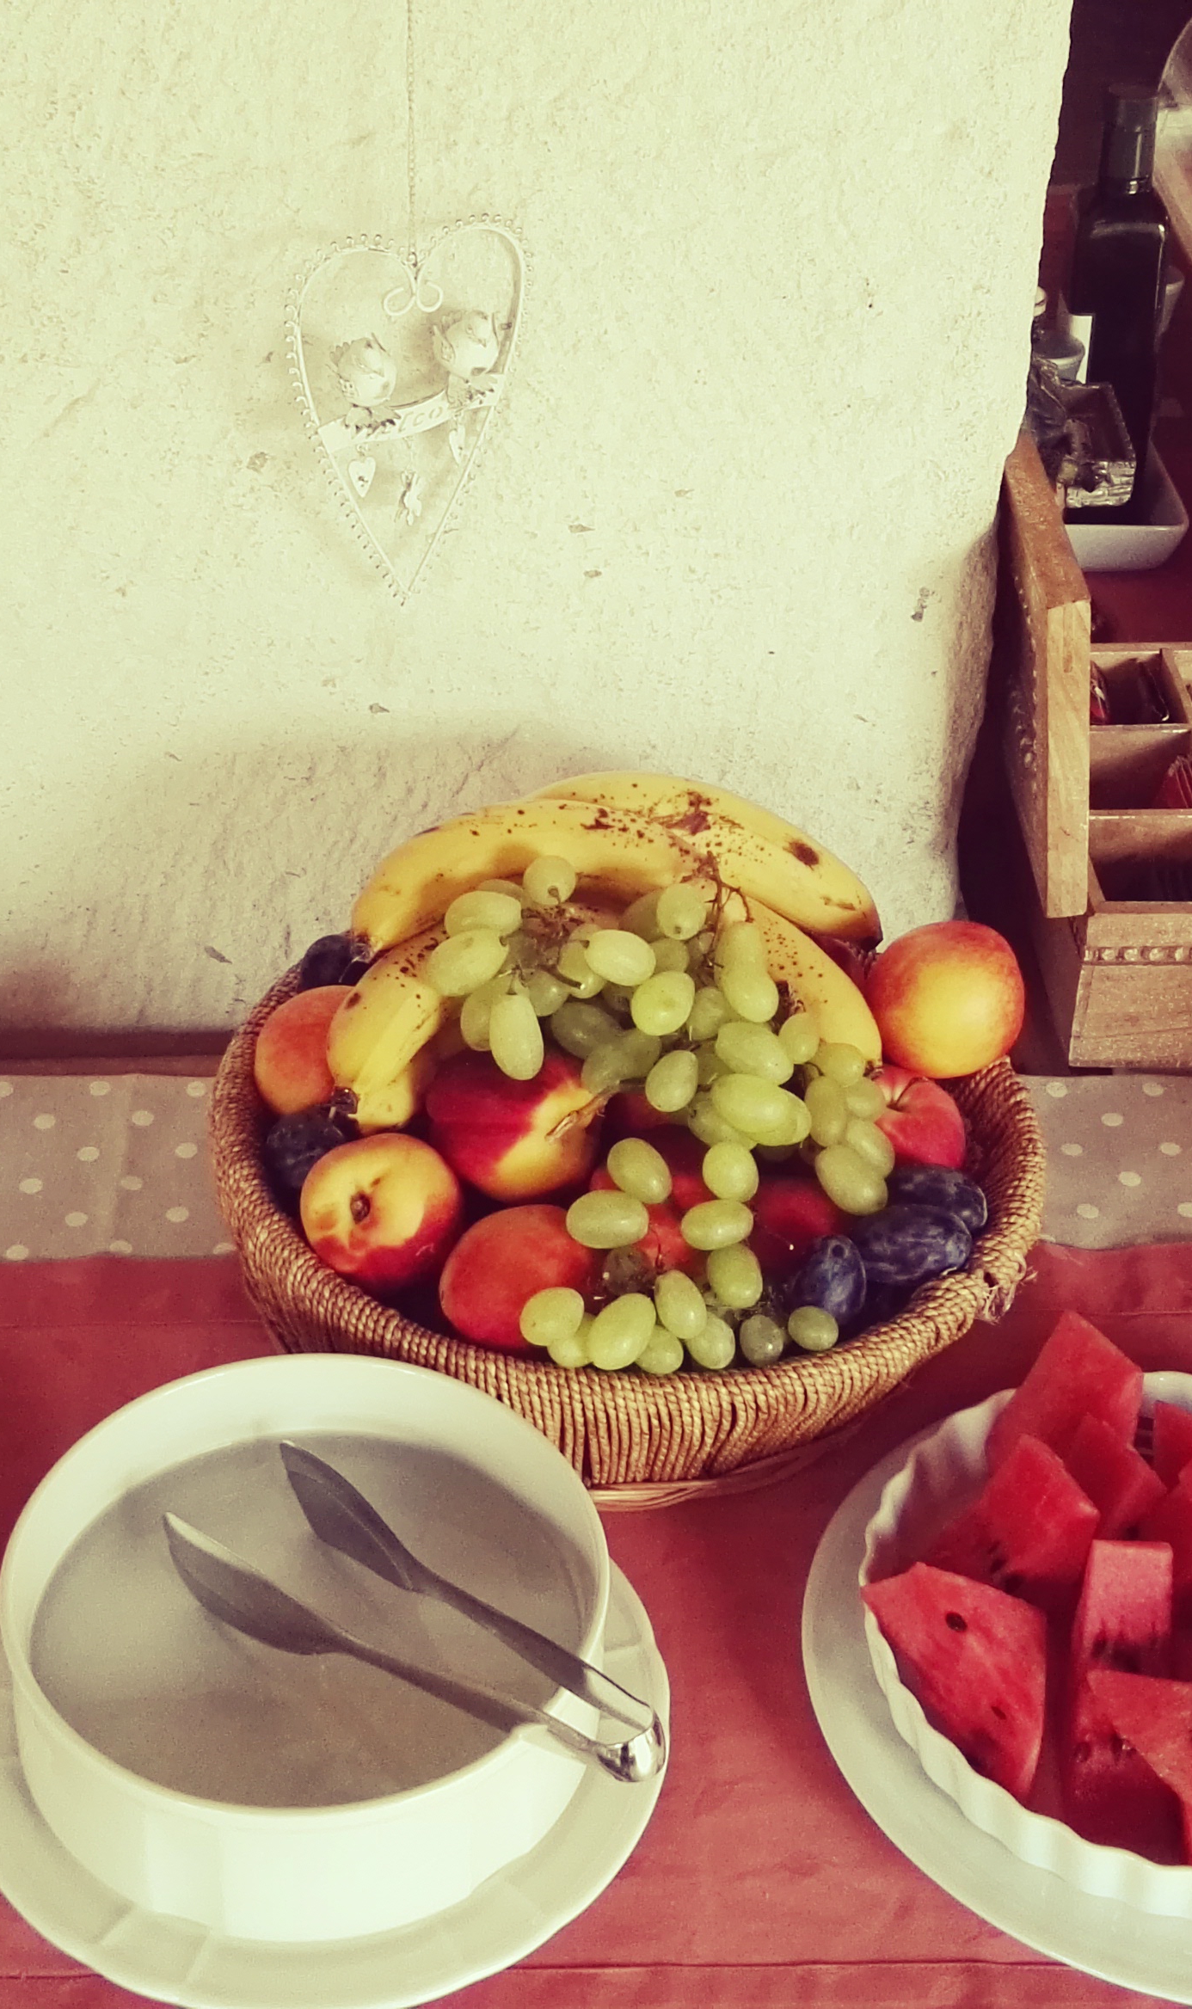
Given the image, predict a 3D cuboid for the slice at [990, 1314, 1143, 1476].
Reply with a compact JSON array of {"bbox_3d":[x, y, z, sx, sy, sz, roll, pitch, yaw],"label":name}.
[{"bbox_3d":[0.179,0.152,1.008,0.056,0.068,0.042,8,18,3],"label":"slice"}]

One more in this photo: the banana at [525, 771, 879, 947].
[{"bbox_3d":[0.047,-0.064,1.131,0.160,0.054,0.042,20,17,-6],"label":"banana"}]

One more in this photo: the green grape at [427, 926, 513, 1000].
[{"bbox_3d":[-0.051,-0.017,1.055,0.034,0.024,0.024,-24,2,3],"label":"green grape"}]

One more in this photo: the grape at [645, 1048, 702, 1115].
[{"bbox_3d":[0.031,0.031,1.064,0.020,0.028,0.020,23,17,-15],"label":"grape"}]

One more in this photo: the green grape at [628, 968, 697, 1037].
[{"bbox_3d":[0.026,0.000,1.020,0.023,0.023,0.028,28,-6,-18],"label":"green grape"}]

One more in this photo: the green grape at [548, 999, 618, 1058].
[{"bbox_3d":[-0.004,0.009,1.034,0.029,0.021,0.021,35,29,-1],"label":"green grape"}]

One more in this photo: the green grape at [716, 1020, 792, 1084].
[{"bbox_3d":[0.059,0.018,1.006,0.029,0.021,0.021,31,30,-3],"label":"green grape"}]

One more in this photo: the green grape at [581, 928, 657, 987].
[{"bbox_3d":[0.010,-0.019,1.101,0.029,0.022,0.022,20,36,-3],"label":"green grape"}]

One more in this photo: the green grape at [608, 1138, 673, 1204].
[{"bbox_3d":[0.017,0.061,0.980,0.021,0.028,0.021,-36,4,22],"label":"green grape"}]

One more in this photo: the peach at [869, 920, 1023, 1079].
[{"bbox_3d":[0.143,-0.002,1.083,0.065,0.064,0.065,1,34,-1],"label":"peach"}]

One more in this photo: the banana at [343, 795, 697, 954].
[{"bbox_3d":[-0.031,-0.057,1.122,0.154,0.058,0.042,-7,18,3],"label":"banana"}]

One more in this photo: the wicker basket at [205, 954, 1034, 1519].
[{"bbox_3d":[0.012,0.080,1.119,0.347,0.099,0.347,0,35,0],"label":"wicker basket"}]

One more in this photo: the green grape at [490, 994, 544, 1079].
[{"bbox_3d":[-0.031,0.012,1.027,0.021,0.033,0.021,-6,7,-2],"label":"green grape"}]

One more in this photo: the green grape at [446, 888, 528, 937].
[{"bbox_3d":[-0.044,-0.037,1.064,0.030,0.021,0.021,-12,34,1],"label":"green grape"}]

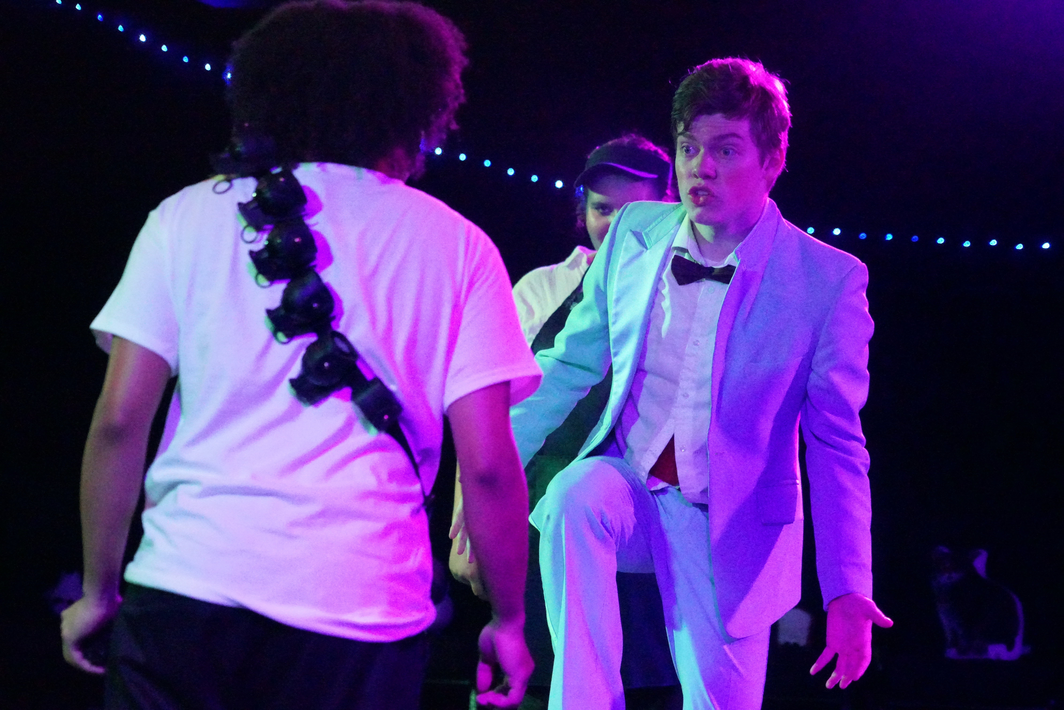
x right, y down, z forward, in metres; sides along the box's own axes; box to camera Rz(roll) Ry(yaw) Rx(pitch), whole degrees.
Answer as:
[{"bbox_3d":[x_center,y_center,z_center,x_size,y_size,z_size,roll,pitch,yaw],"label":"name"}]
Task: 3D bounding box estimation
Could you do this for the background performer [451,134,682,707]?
[{"bbox_3d":[0.150,0.425,6.200,0.600,1.680,0.360,0,0,12],"label":"background performer"}]

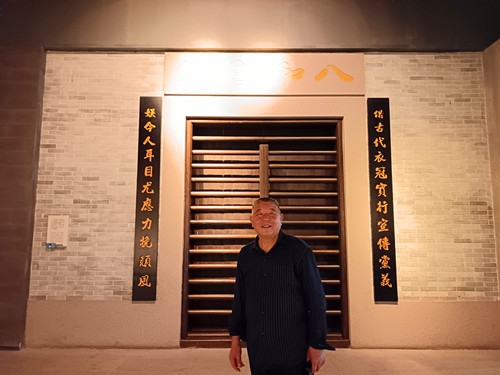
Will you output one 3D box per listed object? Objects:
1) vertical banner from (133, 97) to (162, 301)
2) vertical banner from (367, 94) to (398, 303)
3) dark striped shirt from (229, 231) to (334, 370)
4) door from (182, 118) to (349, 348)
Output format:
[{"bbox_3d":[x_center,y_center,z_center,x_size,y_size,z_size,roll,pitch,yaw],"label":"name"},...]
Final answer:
[{"bbox_3d":[-1.356,0.116,4.635,0.296,2.718,0.050,0,-6,0],"label":"vertical banner"},{"bbox_3d":[1.766,0.129,4.646,0.295,2.708,0.050,0,-6,0],"label":"vertical banner"},{"bbox_3d":[0.197,0.641,2.032,0.580,0.766,0.300,-2,-7,17],"label":"dark striped shirt"},{"bbox_3d":[0.204,0.548,4.629,2.152,3.022,0.150,0,-6,0],"label":"door"}]

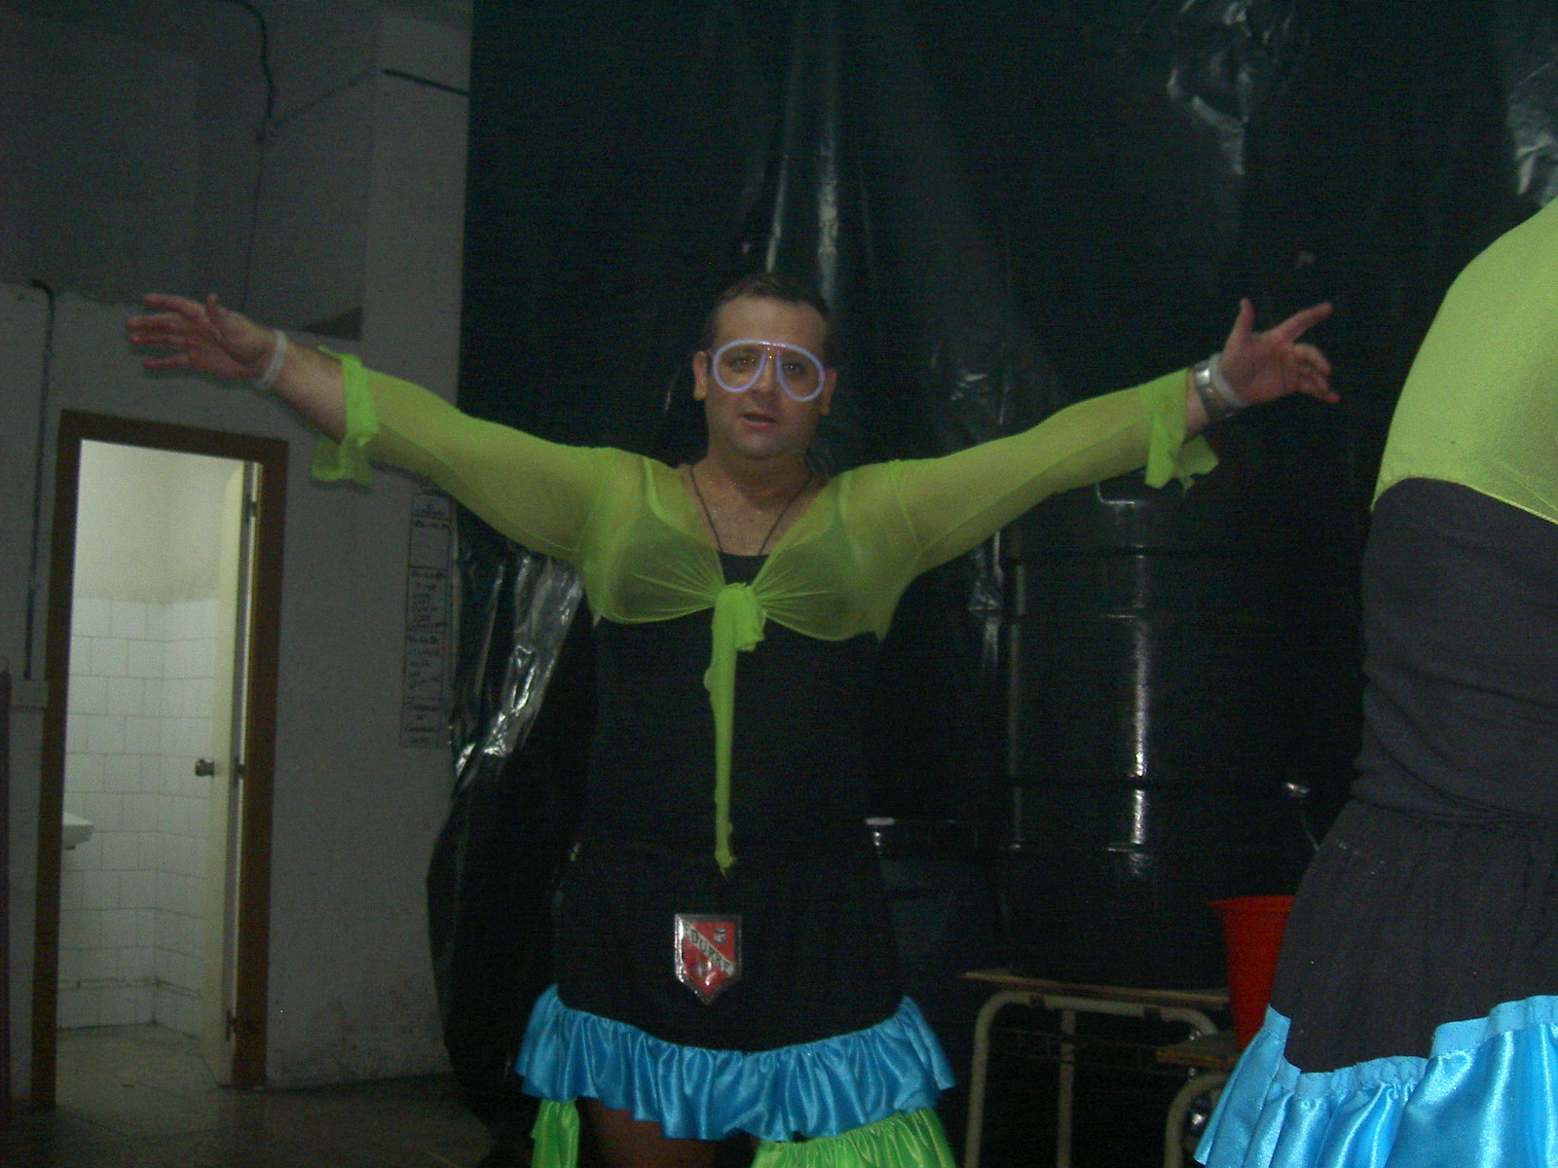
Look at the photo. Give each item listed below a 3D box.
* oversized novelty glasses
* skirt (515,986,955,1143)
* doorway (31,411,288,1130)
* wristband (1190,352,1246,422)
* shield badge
[{"bbox_3d":[-0.012,-0.288,2.365,0.155,0.073,0.120,7,7,-1],"label":"oversized novelty glasses"},{"bbox_3d":[-0.058,0.617,2.340,0.580,0.155,0.430,1,-5,0],"label":"skirt"},{"bbox_3d":[-1.920,0.540,5.420,0.760,2.100,0.100,6,-7,-42],"label":"doorway"},{"bbox_3d":[0.552,-0.245,2.190,0.043,0.078,0.064,-28,0,20],"label":"wristband"},{"bbox_3d":[-0.089,0.468,2.190,0.083,0.112,0.012,1,-5,5],"label":"shield badge"}]

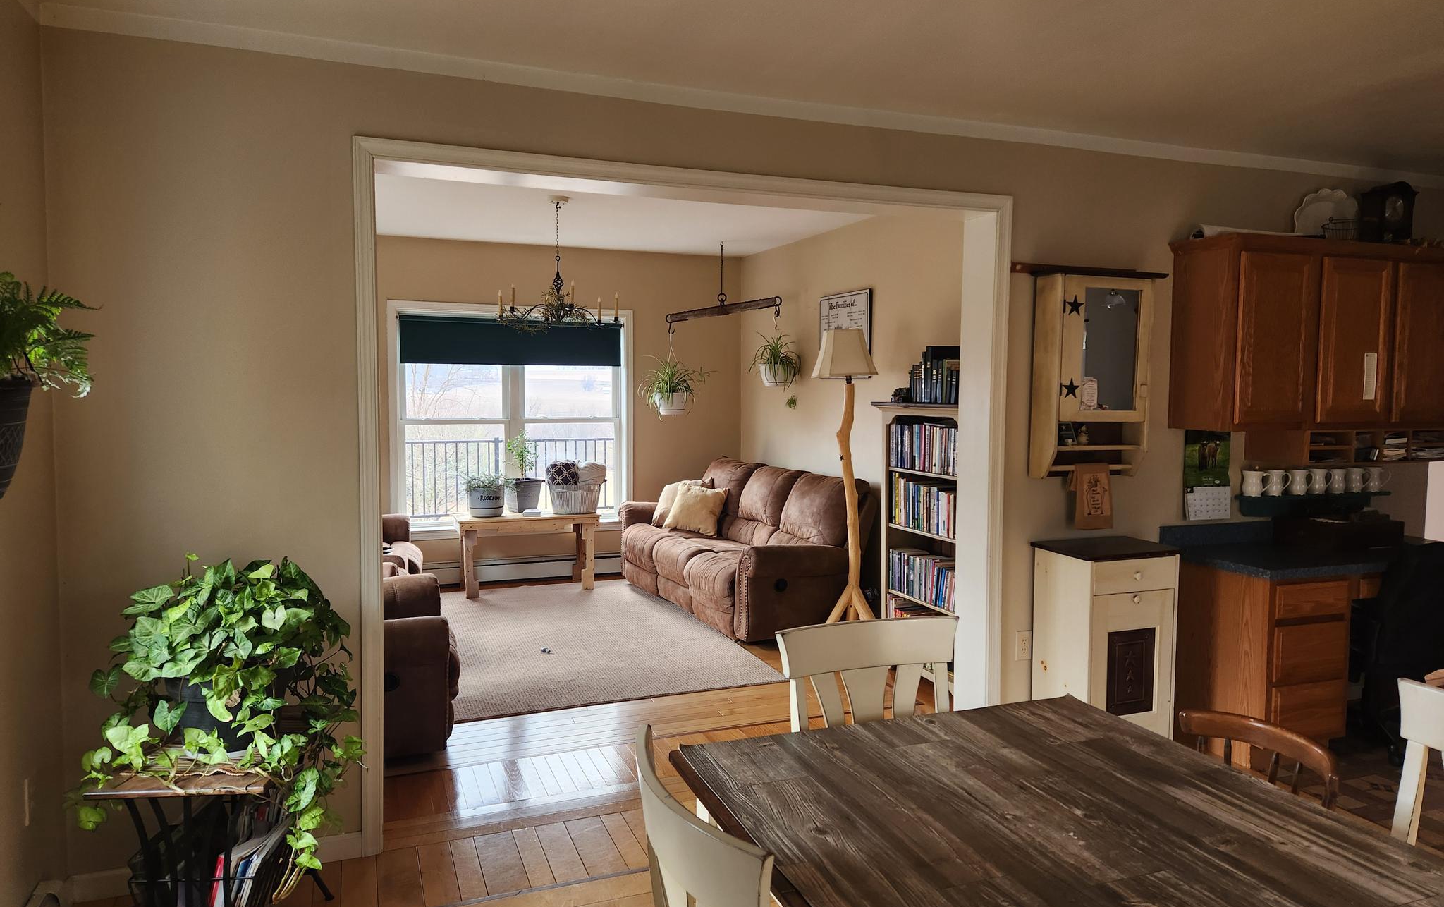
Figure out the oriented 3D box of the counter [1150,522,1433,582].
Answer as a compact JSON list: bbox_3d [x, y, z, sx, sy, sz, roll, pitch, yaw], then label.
[{"bbox_3d":[2.519,0.376,3.975,1.330,0.128,0.545,-1,4,-21],"label":"counter"}]

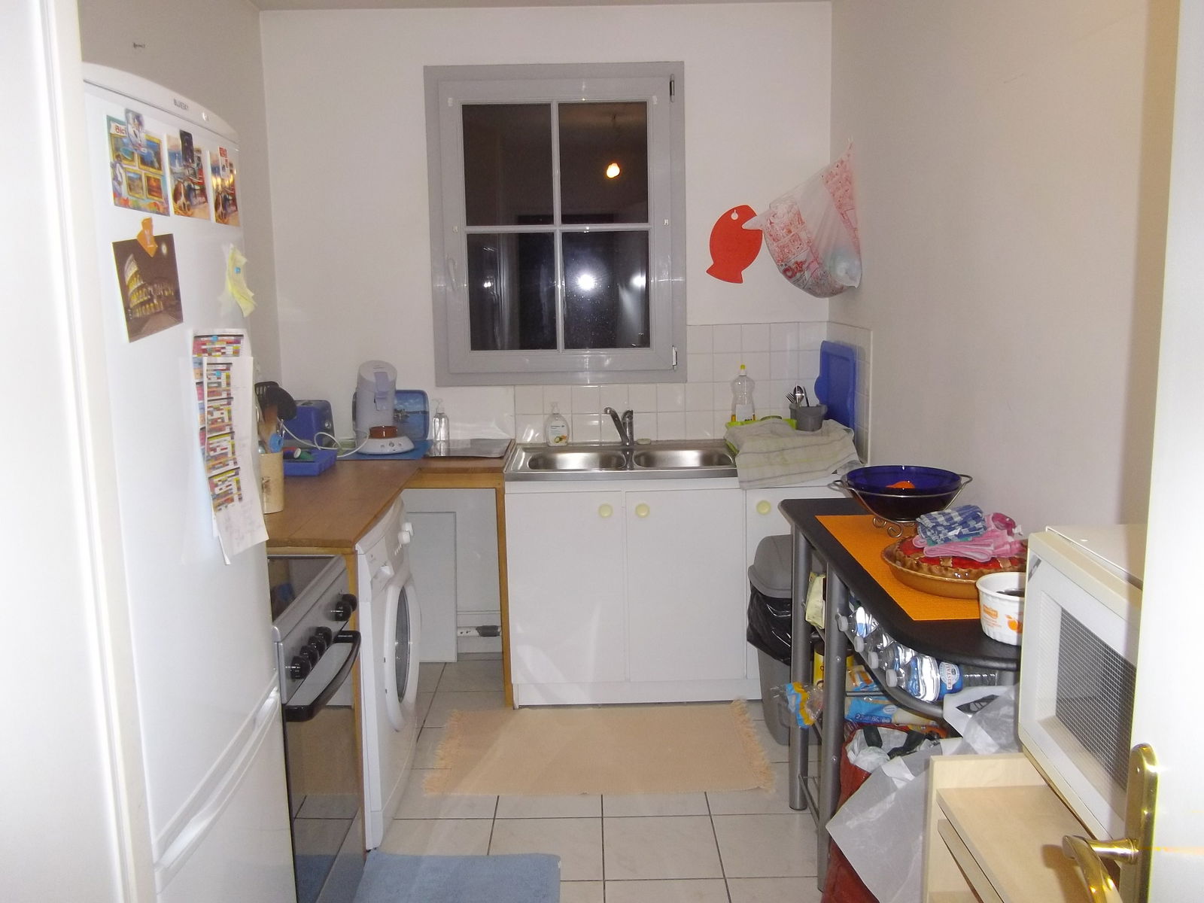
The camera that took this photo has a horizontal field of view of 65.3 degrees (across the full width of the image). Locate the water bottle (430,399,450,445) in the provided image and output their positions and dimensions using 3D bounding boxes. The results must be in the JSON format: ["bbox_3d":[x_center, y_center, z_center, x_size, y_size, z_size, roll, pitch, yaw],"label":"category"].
[{"bbox_3d":[-0.619,-0.113,3.572,0.066,0.170,0.064,-1,8,-1],"label":"water bottle"}]

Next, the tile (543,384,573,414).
[{"bbox_3d":[-0.171,-0.201,3.655,0.108,0.108,0.009,-1,8,-1],"label":"tile"}]

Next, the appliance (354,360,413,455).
[{"bbox_3d":[-0.807,-0.161,3.452,0.210,0.322,0.285,-5,9,-27],"label":"appliance"}]

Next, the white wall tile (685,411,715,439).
[{"bbox_3d":[0.385,-0.103,3.677,0.108,0.108,0.009,-1,8,-1],"label":"white wall tile"}]

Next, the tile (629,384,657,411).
[{"bbox_3d":[0.162,-0.208,3.687,0.109,0.109,0.008,-1,9,-1],"label":"tile"}]

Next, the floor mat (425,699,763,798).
[{"bbox_3d":[-0.005,0.951,3.054,1.030,0.010,0.605,-1,8,-1],"label":"floor mat"}]

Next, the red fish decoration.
[{"bbox_3d":[0.507,-0.794,3.591,0.219,0.299,0.010,-1,9,-1],"label":"red fish decoration"}]

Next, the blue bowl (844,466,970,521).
[{"bbox_3d":[0.723,0.113,2.236,0.285,0.109,0.285,-1,8,0],"label":"blue bowl"}]

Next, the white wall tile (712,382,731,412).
[{"bbox_3d":[0.484,-0.212,3.624,0.109,0.109,0.010,-1,8,-1],"label":"white wall tile"}]

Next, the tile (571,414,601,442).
[{"bbox_3d":[-0.061,-0.095,3.690,0.108,0.108,0.010,-1,8,-1],"label":"tile"}]

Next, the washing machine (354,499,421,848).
[{"bbox_3d":[-0.824,0.582,2.678,0.590,0.850,0.600,-1,9,-1],"label":"washing machine"}]

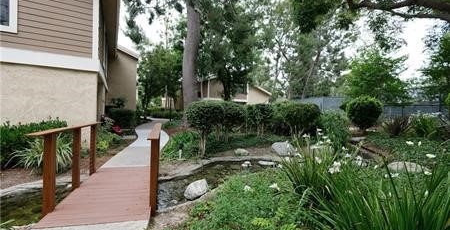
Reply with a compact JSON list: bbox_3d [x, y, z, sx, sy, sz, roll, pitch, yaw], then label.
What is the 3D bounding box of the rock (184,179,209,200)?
[{"bbox_3d":[-0.555,1.420,3.630,0.440,0.310,0.340,0,0,0],"label":"rock"}]

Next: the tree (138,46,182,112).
[{"bbox_3d":[-5.504,-2.944,16.000,3.900,5.900,3.700,0,0,0],"label":"tree"}]

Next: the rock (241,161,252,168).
[{"bbox_3d":[0.596,1.373,5.200,0.320,0.160,0.250,0,0,0],"label":"rock"}]

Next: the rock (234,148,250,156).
[{"bbox_3d":[0.600,1.280,6.500,0.500,0.260,0.380,0,0,0],"label":"rock"}]

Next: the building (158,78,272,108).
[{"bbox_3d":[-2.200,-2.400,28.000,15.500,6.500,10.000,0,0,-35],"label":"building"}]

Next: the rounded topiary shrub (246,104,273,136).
[{"bbox_3d":[1.490,0.194,8.100,1.120,1.380,1.050,0,0,0],"label":"rounded topiary shrub"}]

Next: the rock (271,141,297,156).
[{"bbox_3d":[1.903,1.090,6.100,0.820,0.430,0.600,0,0,0],"label":"rock"}]

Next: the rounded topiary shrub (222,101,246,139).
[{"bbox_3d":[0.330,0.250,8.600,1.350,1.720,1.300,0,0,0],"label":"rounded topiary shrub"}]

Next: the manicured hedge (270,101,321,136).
[{"bbox_3d":[3.650,0.180,9.700,2.600,1.720,1.600,0,0,-12],"label":"manicured hedge"}]

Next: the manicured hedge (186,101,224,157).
[{"bbox_3d":[-0.624,0.400,6.000,1.180,1.760,1.150,0,0,0],"label":"manicured hedge"}]

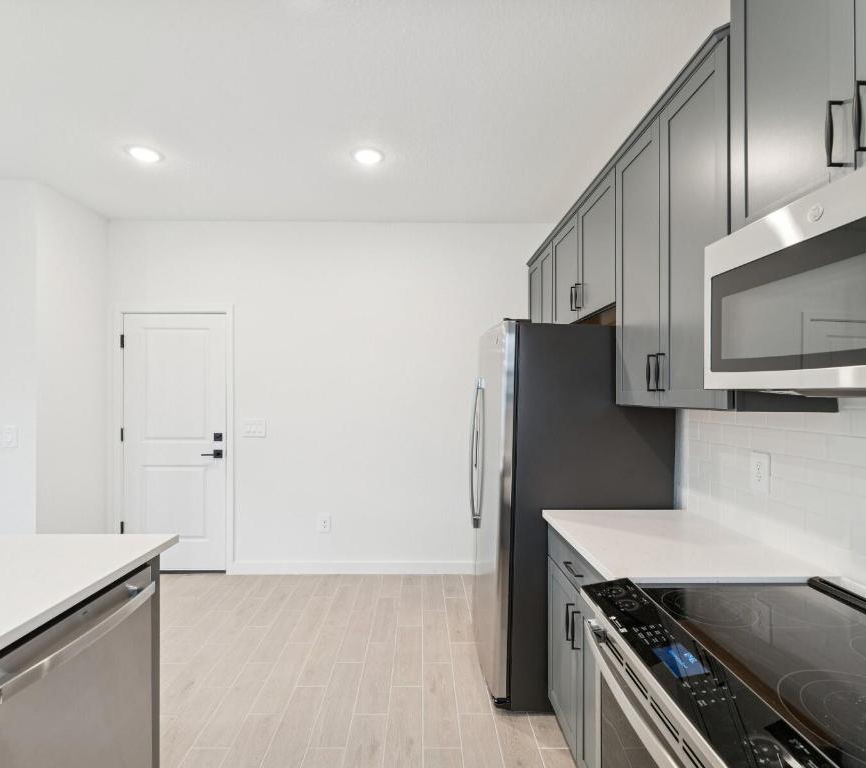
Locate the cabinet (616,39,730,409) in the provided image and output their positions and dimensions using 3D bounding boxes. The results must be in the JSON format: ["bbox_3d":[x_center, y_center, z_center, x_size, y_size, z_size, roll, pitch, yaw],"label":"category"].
[{"bbox_3d":[0.994,-0.442,1.637,0.335,1.070,0.755,0,-1,-1],"label":"cabinet"}]

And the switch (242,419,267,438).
[{"bbox_3d":[-1.414,0.348,3.550,0.172,0.127,0.015,0,-1,0],"label":"switch"}]

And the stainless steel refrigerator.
[{"bbox_3d":[0.649,0.609,2.485,0.885,1.775,0.910,1,-1,-1],"label":"stainless steel refrigerator"}]

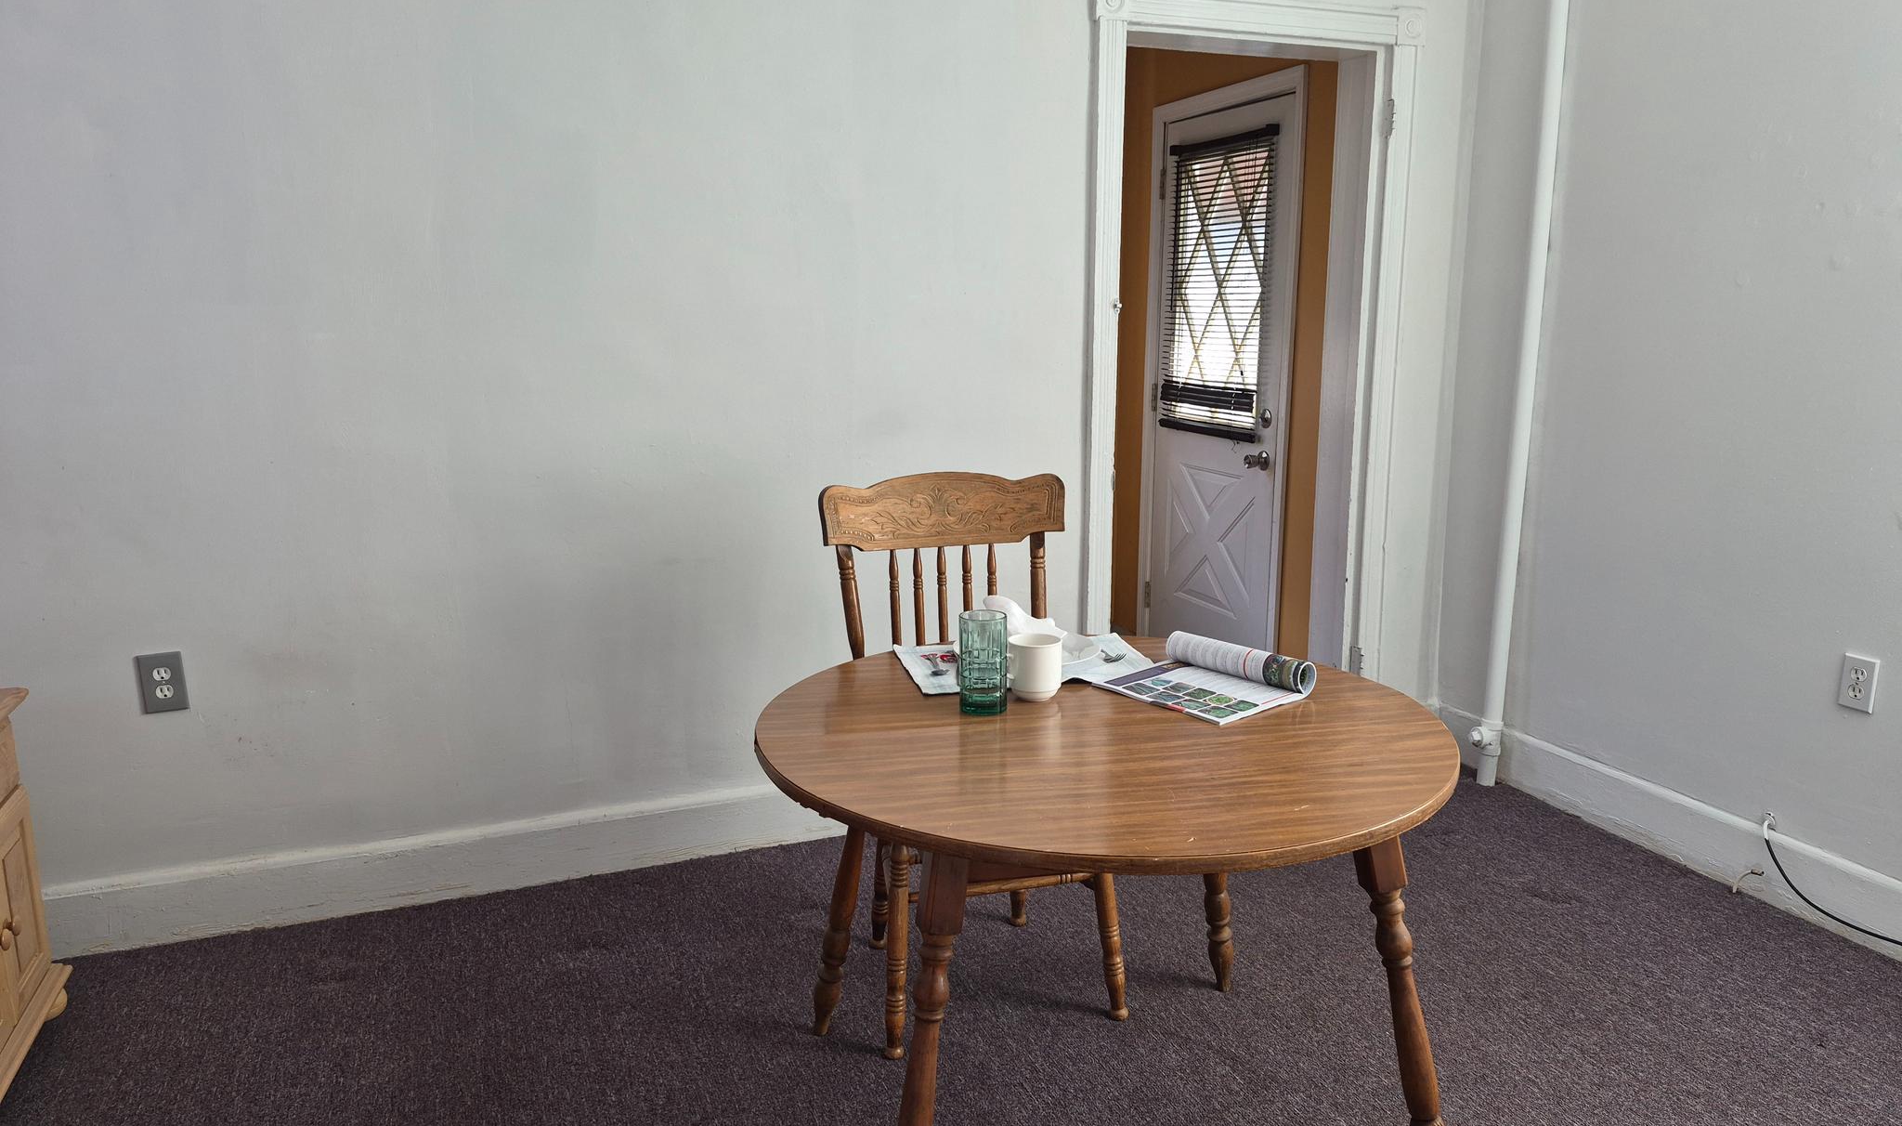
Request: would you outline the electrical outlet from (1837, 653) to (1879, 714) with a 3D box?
[{"bbox_3d":[1.935,0.257,2.695,0.010,0.115,0.071,-5,12,-20],"label":"electrical outlet"}]

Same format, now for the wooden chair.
[{"bbox_3d":[0.053,0.355,2.507,0.535,1.030,0.510,-4,12,-16],"label":"wooden chair"}]

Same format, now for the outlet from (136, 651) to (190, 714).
[{"bbox_3d":[-1.672,0.254,2.679,0.081,0.124,0.011,-5,12,-20],"label":"outlet"}]

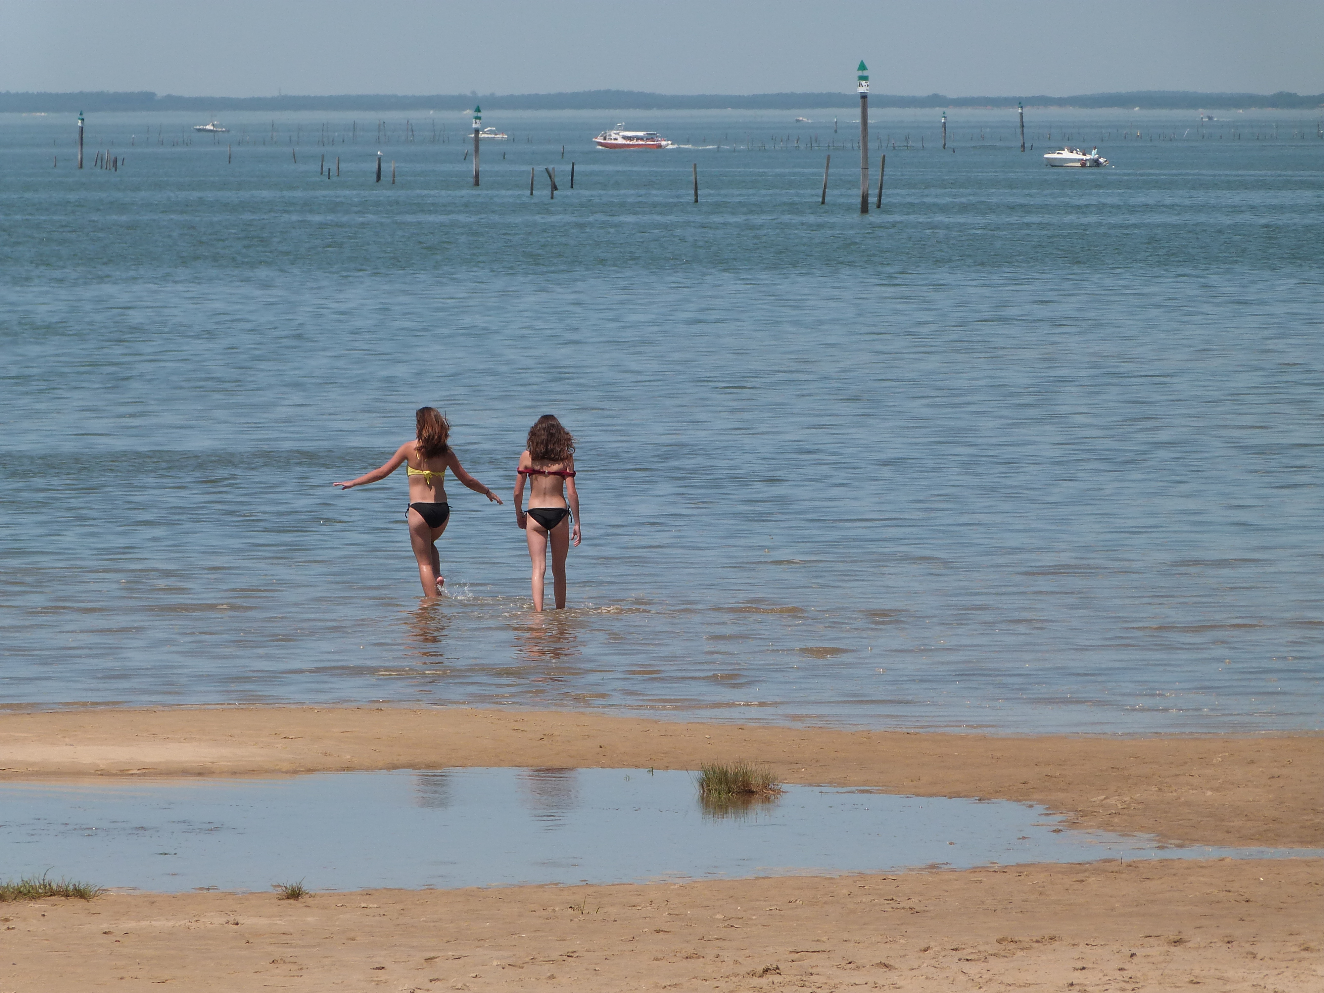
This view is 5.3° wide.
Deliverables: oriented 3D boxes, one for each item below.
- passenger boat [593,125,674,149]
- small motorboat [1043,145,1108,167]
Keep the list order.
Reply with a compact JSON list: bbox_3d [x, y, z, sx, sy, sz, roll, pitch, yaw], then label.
[{"bbox_3d":[-4.531,-56.155,2250.000,12.300,3.900,3.600,0,2,12],"label":"passenger boat"},{"bbox_3d":[35.917,-29.534,1250.000,5.800,1.850,2.200,1,2,21],"label":"small motorboat"}]

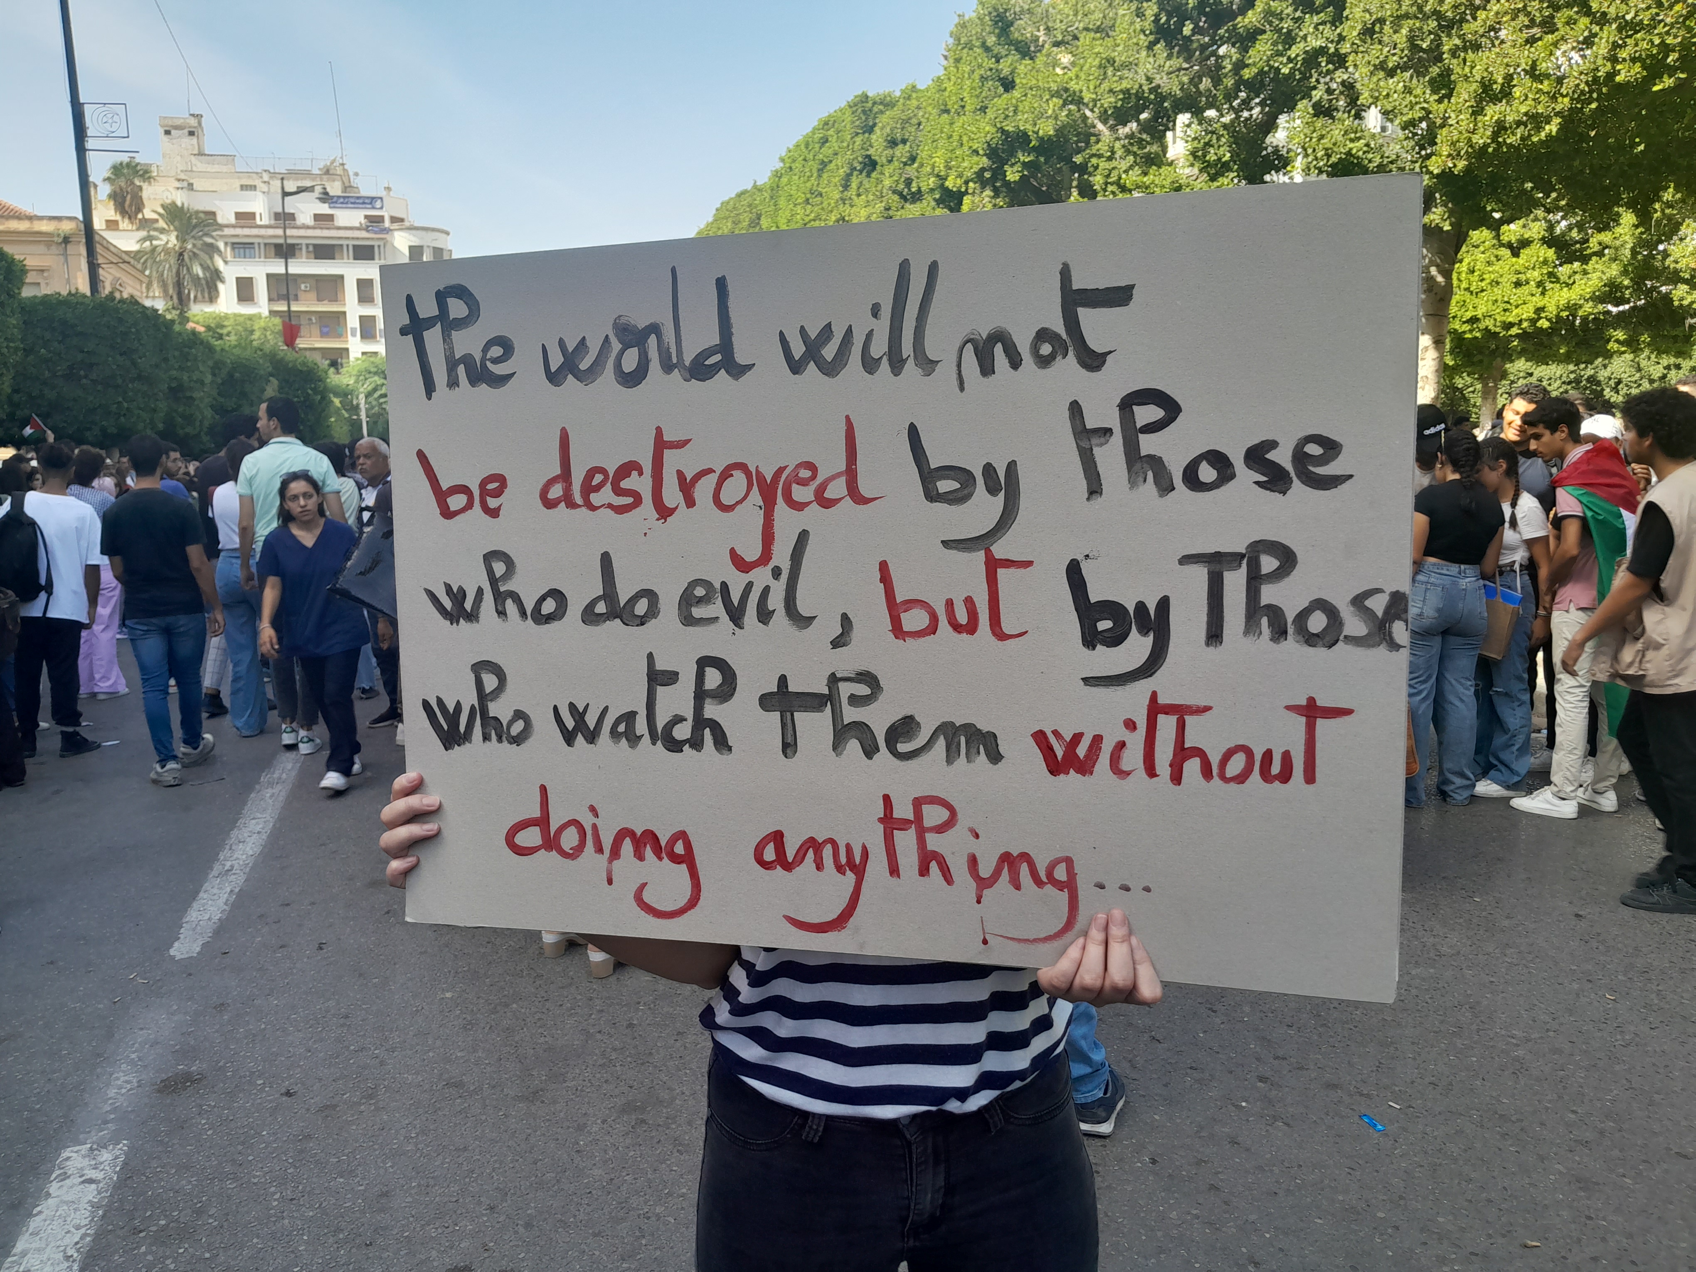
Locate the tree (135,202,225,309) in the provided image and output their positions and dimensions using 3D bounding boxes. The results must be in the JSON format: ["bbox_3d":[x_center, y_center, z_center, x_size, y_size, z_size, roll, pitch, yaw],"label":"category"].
[{"bbox_3d":[-35.637,-15.633,68.676,4.800,15.000,4.800,-3,9,-18],"label":"tree"}]

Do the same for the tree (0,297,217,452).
[{"bbox_3d":[-17.000,-5.000,29.500,4.000,5.000,5.000,-3,9,-18],"label":"tree"}]

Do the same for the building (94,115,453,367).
[{"bbox_3d":[-52.000,-30.600,120.000,27.000,30.500,18.000,-3,9,-13],"label":"building"}]

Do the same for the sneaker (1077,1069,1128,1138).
[{"bbox_3d":[0.610,1.088,3.081,0.105,0.110,0.285,2,9,14],"label":"sneaker"}]

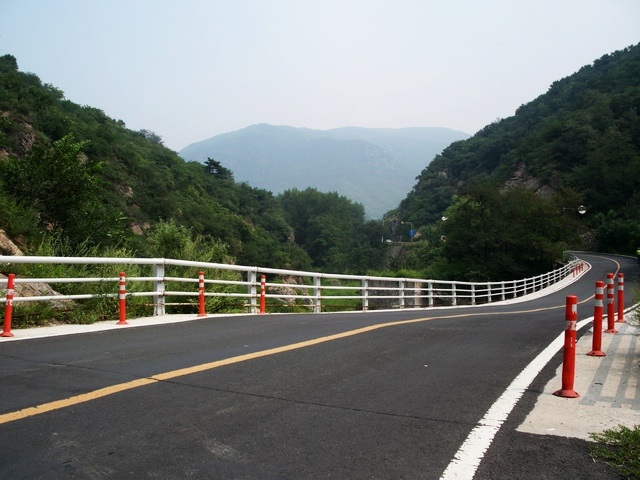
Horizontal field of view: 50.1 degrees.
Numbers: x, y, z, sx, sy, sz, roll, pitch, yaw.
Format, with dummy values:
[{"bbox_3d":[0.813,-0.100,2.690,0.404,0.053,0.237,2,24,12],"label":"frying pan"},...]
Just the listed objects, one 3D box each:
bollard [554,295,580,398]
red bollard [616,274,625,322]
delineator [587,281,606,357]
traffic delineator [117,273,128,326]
[{"bbox_3d":[1.866,0.793,5.130,0.200,0.750,0.200,3,1,0],"label":"bollard"},{"bbox_3d":[4.599,0.881,10.450,0.180,0.750,0.180,0,1,0],"label":"red bollard"},{"bbox_3d":[2.816,0.797,6.920,0.195,0.750,0.195,3,1,0],"label":"delineator"},{"bbox_3d":[-2.868,0.854,9.950,0.185,0.750,0.185,0,1,0],"label":"traffic delineator"}]

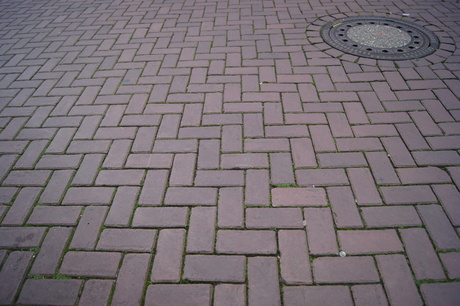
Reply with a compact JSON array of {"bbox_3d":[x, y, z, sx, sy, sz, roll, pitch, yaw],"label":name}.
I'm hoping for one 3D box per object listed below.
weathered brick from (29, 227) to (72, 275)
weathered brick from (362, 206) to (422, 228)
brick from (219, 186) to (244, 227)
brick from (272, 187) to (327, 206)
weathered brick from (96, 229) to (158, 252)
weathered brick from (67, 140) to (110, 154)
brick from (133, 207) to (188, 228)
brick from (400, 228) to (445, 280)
[{"bbox_3d":[-0.593,0.353,1.179,0.096,0.065,0.197,0,40,3],"label":"weathered brick"},{"bbox_3d":[0.573,0.250,1.248,0.198,0.065,0.096,-2,41,1],"label":"weathered brick"},{"bbox_3d":[0.007,0.224,1.303,0.097,0.060,0.200,-1,41,2],"label":"brick"},{"bbox_3d":[0.265,0.188,1.331,0.200,0.060,0.097,0,41,4],"label":"brick"},{"bbox_3d":[-0.350,0.322,1.202,0.197,0.065,0.096,0,40,3],"label":"weathered brick"},{"bbox_3d":[-0.642,-0.006,1.604,0.200,0.060,0.097,-1,41,2],"label":"weathered brick"},{"bbox_3d":[-0.251,0.257,1.280,0.198,0.065,0.096,0,41,2],"label":"brick"},{"bbox_3d":[0.614,0.344,1.126,0.096,0.065,0.197,-1,40,2],"label":"brick"}]

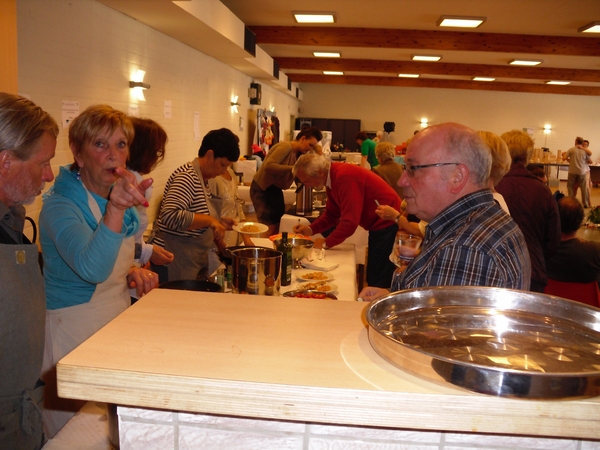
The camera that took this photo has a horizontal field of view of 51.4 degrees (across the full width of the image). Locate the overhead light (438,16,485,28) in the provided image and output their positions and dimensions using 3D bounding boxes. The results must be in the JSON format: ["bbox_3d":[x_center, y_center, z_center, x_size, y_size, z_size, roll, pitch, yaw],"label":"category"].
[{"bbox_3d":[2.274,-2.852,8.781,0.600,0.065,0.600,3,9,4],"label":"overhead light"}]

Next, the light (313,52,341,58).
[{"bbox_3d":[0.577,-3.579,13.076,0.600,0.065,0.600,3,9,4],"label":"light"}]

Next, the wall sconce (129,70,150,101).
[{"bbox_3d":[-1.666,-1.448,6.529,0.150,0.330,0.280,3,9,4],"label":"wall sconce"}]

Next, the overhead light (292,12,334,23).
[{"bbox_3d":[0.221,-2.974,8.955,0.600,0.065,0.600,3,9,4],"label":"overhead light"}]

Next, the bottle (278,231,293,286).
[{"bbox_3d":[-0.066,0.177,3.321,0.060,0.290,0.060,3,9,4],"label":"bottle"}]

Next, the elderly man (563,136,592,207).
[{"bbox_3d":[6.739,-1.275,15.154,0.620,1.710,0.420,7,10,26],"label":"elderly man"}]

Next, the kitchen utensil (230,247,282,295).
[{"bbox_3d":[-0.210,0.250,3.020,0.250,0.225,0.245,3,9,0],"label":"kitchen utensil"}]

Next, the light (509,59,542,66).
[{"bbox_3d":[4.642,-3.334,12.810,0.600,0.065,0.600,3,9,4],"label":"light"}]

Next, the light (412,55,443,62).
[{"bbox_3d":[2.630,-3.458,12.914,0.600,0.065,0.600,3,9,4],"label":"light"}]

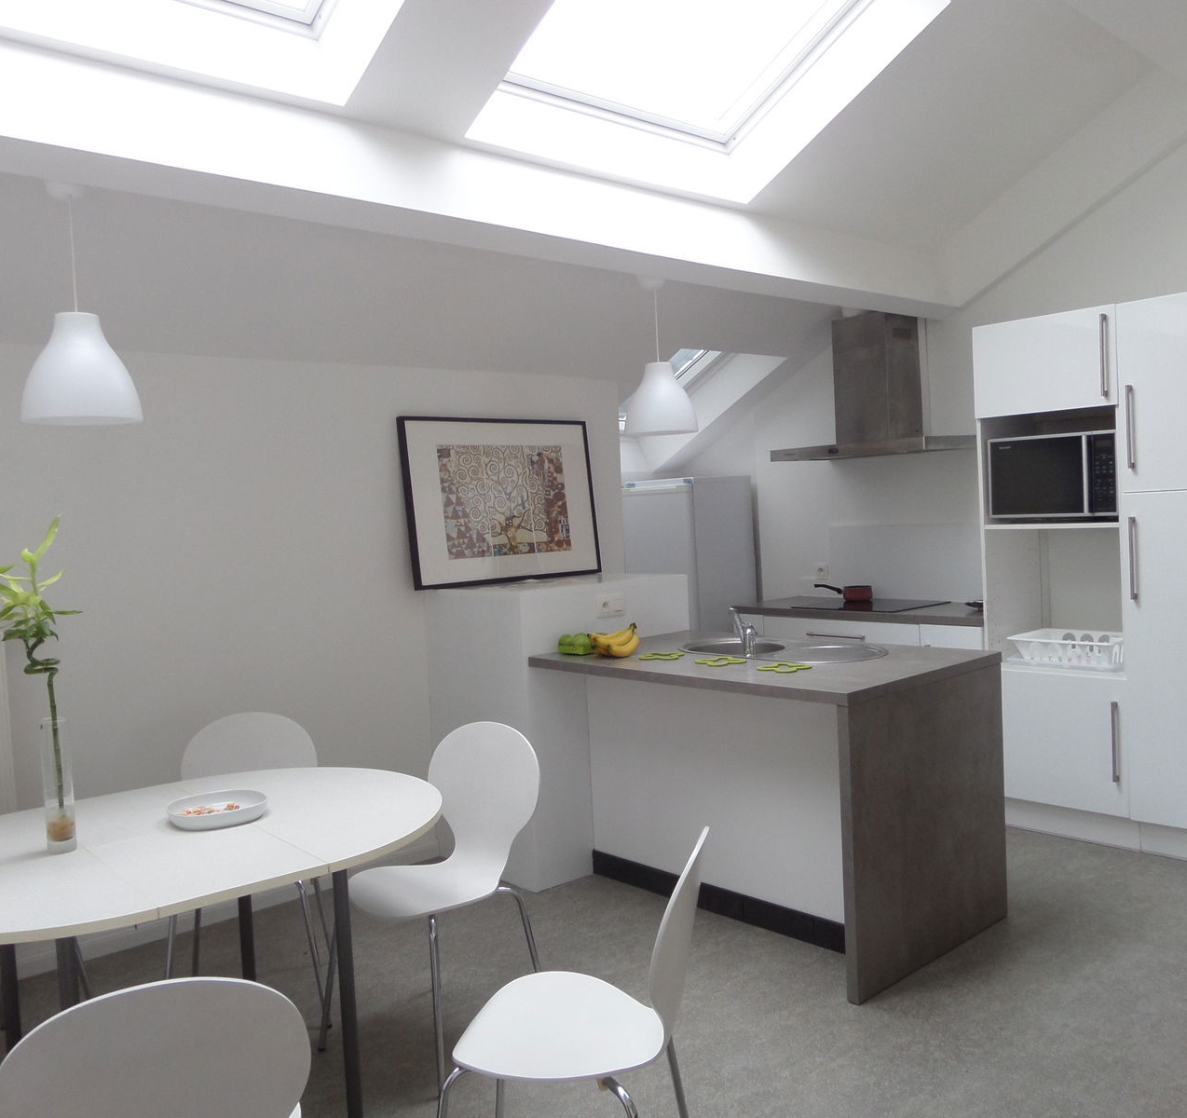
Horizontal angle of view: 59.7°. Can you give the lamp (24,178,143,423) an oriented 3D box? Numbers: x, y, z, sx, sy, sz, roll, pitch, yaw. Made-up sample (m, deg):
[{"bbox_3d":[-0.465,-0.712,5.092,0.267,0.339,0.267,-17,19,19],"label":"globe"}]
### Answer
[{"bbox_3d":[-1.303,-0.642,2.595,0.280,0.590,0.280,-5,3,-41],"label":"lamp"}]

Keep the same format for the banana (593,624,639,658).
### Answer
[{"bbox_3d":[0.086,0.318,4.049,0.175,0.115,0.090,-3,2,1],"label":"banana"}]

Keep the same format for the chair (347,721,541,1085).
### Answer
[{"bbox_3d":[-0.451,0.935,2.944,0.480,0.865,0.510,-1,3,39],"label":"chair"}]

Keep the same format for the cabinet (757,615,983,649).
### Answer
[{"bbox_3d":[1.526,0.731,5.337,0.600,0.885,1.420,-5,3,-41],"label":"cabinet"}]

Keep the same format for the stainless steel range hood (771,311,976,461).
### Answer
[{"bbox_3d":[1.429,-0.893,5.344,0.510,0.735,0.910,-5,3,-41],"label":"stainless steel range hood"}]

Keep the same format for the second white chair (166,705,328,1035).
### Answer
[{"bbox_3d":[-1.077,0.955,3.220,0.480,0.865,0.510,-3,2,-10],"label":"second white chair"}]

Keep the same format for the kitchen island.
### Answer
[{"bbox_3d":[0.602,0.818,3.865,0.935,0.920,1.515,-5,3,-41],"label":"kitchen island"}]

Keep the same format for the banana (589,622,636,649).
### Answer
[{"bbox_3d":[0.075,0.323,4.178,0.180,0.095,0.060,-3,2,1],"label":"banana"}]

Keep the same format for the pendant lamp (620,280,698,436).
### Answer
[{"bbox_3d":[0.235,-0.760,3.837,0.280,0.580,0.280,-3,2,0],"label":"pendant lamp"}]

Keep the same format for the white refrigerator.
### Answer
[{"bbox_3d":[0.615,0.343,6.415,0.580,1.665,0.600,-5,3,-41],"label":"white refrigerator"}]

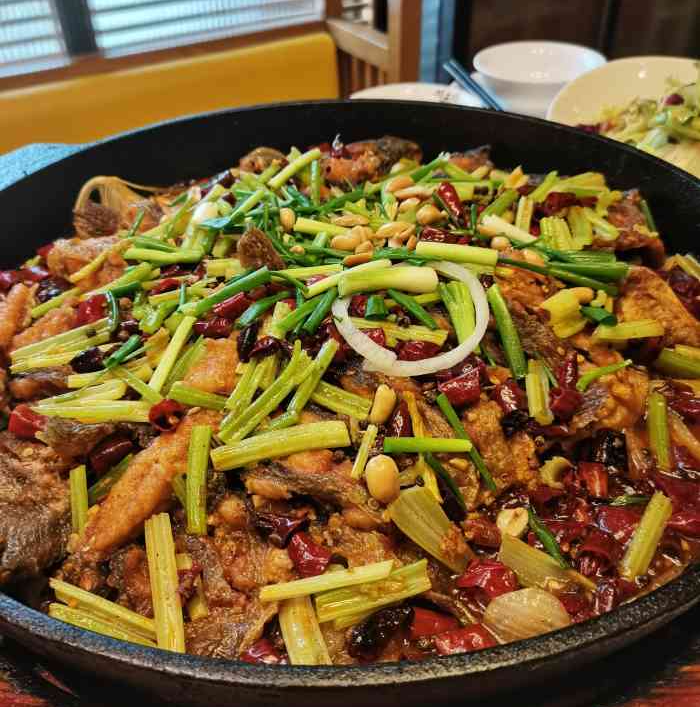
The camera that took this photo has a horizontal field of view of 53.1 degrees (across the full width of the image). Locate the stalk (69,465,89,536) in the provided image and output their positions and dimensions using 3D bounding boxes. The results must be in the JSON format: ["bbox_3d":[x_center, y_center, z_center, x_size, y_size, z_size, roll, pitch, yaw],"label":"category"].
[{"bbox_3d":[-0.090,0.049,0.233,0.005,0.002,0.023,-6,71,-6],"label":"stalk"}]

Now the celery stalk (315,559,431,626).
[{"bbox_3d":[0.007,0.067,0.198,0.033,0.007,0.011,-12,40,-9],"label":"celery stalk"}]

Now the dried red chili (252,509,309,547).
[{"bbox_3d":[-0.022,0.055,0.221,0.016,0.005,0.008,19,44,17],"label":"dried red chili"}]

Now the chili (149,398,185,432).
[{"bbox_3d":[-0.065,0.022,0.252,0.010,0.008,0.012,14,35,18],"label":"chili"}]

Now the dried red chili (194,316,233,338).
[{"bbox_3d":[-0.056,-0.011,0.288,0.016,0.007,0.008,-4,39,3],"label":"dried red chili"}]

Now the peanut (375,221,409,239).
[{"bbox_3d":[0.019,-0.057,0.327,0.016,0.006,0.007,-16,41,-11],"label":"peanut"}]

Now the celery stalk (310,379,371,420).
[{"bbox_3d":[-0.004,0.015,0.234,0.022,0.004,0.006,21,44,20],"label":"celery stalk"}]

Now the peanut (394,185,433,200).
[{"bbox_3d":[0.030,-0.076,0.329,0.018,0.005,0.007,-6,38,-7],"label":"peanut"}]

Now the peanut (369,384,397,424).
[{"bbox_3d":[0.011,0.017,0.239,0.007,0.007,0.015,11,52,14],"label":"peanut"}]

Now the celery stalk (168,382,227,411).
[{"bbox_3d":[-0.051,0.014,0.236,0.022,0.004,0.005,12,41,18],"label":"celery stalk"}]

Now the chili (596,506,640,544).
[{"bbox_3d":[0.089,0.056,0.229,0.015,0.004,0.009,20,44,9],"label":"chili"}]

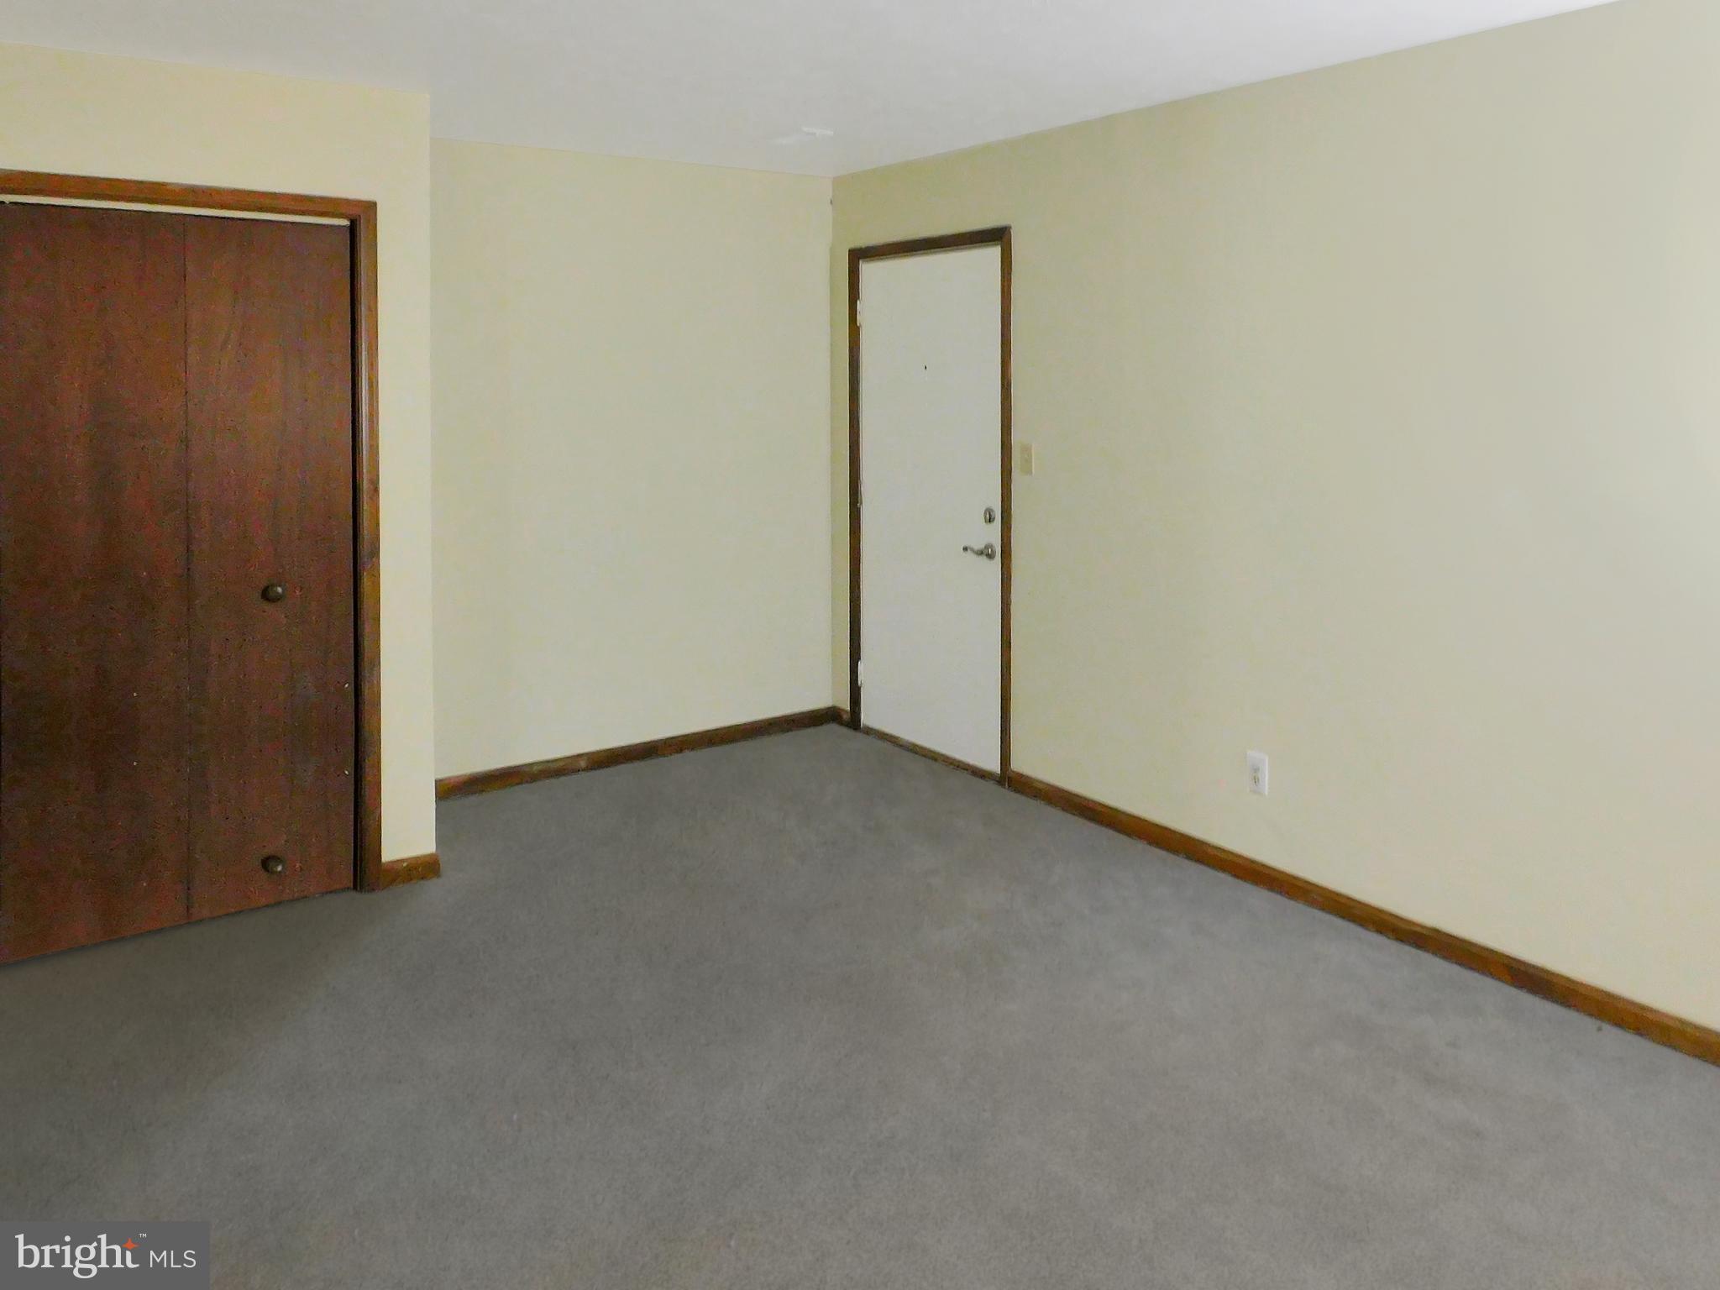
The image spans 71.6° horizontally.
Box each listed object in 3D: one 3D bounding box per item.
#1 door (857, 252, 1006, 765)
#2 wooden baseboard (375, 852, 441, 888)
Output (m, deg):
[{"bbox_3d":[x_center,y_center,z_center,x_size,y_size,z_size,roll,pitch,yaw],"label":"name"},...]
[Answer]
[{"bbox_3d":[0.296,-0.562,5.006,0.045,2.050,0.870,-9,15,-37],"label":"door"},{"bbox_3d":[-1.448,0.723,3.833,0.180,0.090,0.020,-9,15,-37],"label":"wooden baseboard"}]

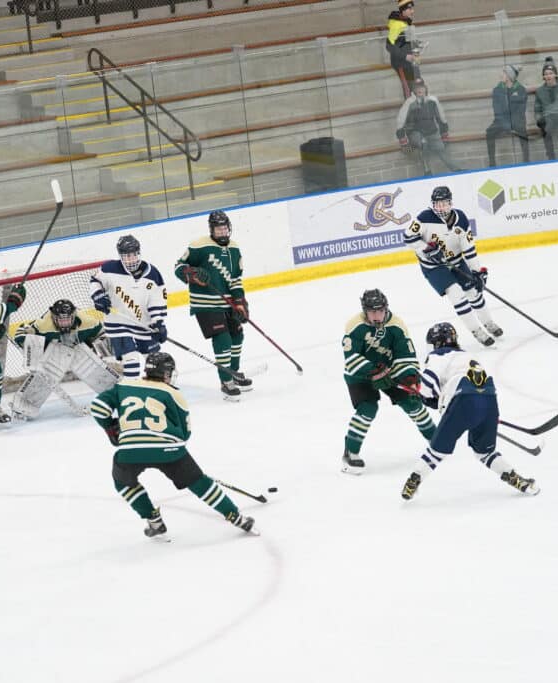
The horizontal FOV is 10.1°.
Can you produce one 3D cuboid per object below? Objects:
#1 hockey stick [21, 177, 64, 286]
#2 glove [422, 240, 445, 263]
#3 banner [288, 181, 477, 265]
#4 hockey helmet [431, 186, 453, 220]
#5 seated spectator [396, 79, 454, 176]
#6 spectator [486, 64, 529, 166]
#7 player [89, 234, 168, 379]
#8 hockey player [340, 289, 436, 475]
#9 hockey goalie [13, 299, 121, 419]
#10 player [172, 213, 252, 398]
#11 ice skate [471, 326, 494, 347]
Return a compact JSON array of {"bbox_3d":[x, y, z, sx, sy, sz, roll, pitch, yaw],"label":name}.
[{"bbox_3d":[-2.401,-0.753,29.775,0.226,1.656,0.080,26,-3,-40],"label":"hockey stick"},{"bbox_3d":[1.545,-0.895,31.569,0.270,0.160,0.160,1,11,42],"label":"glove"},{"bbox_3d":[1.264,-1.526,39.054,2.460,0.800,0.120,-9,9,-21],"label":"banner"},{"bbox_3d":[1.644,-1.387,31.742,0.225,0.310,0.270,-5,8,11],"label":"hockey helmet"},{"bbox_3d":[1.888,-2.769,40.656,0.720,1.270,0.800,-7,8,-2],"label":"seated spectator"},{"bbox_3d":[2.906,-2.853,40.547,0.580,1.360,0.780,-4,8,13],"label":"spectator"},{"bbox_3d":[-1.408,-0.233,30.724,0.760,1.680,0.560,-8,8,-13],"label":"player"},{"bbox_3d":[0.897,0.291,25.743,0.900,1.540,0.680,-7,8,-8],"label":"hockey player"},{"bbox_3d":[-2.089,0.094,31.016,1.080,1.080,0.720,-8,8,-15],"label":"hockey goalie"},{"bbox_3d":[-0.637,-0.345,30.457,0.680,1.770,0.550,-11,10,-30],"label":"player"},{"bbox_3d":[2.079,-0.041,32.049,0.110,0.220,0.280,-32,8,-26],"label":"ice skate"}]

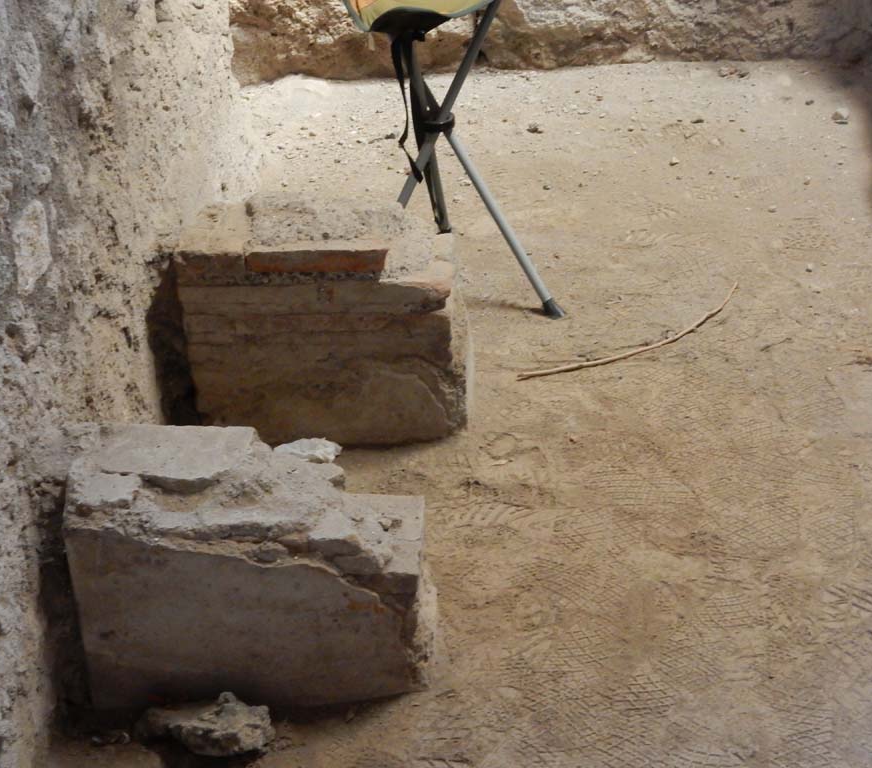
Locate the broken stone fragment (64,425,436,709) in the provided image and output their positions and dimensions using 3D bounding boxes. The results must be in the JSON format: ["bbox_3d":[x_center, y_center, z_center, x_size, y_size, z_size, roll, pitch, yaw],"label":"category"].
[{"bbox_3d":[-0.199,0.208,2.042,0.398,0.290,0.155,0,34,0],"label":"broken stone fragment"}]

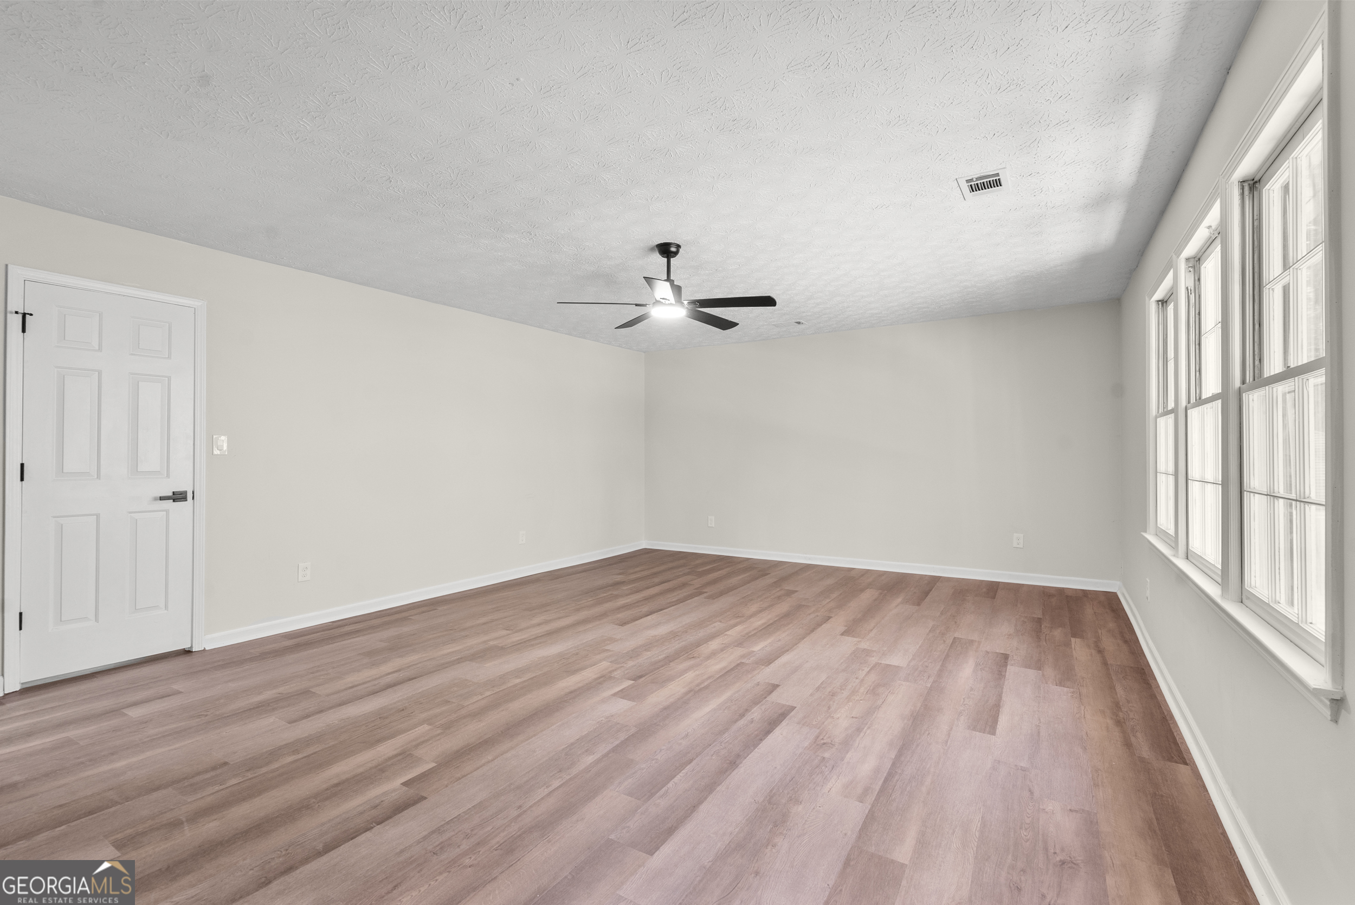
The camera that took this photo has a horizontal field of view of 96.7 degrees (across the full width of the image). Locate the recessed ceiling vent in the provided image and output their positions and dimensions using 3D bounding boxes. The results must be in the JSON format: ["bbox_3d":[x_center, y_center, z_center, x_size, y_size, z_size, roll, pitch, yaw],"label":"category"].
[{"bbox_3d":[1.449,-1.259,2.844,0.199,0.025,0.287,0,0,32],"label":"recessed ceiling vent"}]

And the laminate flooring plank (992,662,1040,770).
[{"bbox_3d":[1.588,1.184,2.784,0.159,0.012,1.210,0,0,31],"label":"laminate flooring plank"}]

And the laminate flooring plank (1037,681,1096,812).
[{"bbox_3d":[1.613,1.183,2.520,0.159,0.012,1.210,0,0,31],"label":"laminate flooring plank"}]

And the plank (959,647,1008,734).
[{"bbox_3d":[1.569,1.186,3.059,0.159,0.012,1.210,0,0,31],"label":"plank"}]

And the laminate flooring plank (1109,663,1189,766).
[{"bbox_3d":[2.166,1.184,2.819,0.159,0.012,1.220,0,0,31],"label":"laminate flooring plank"}]

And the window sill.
[{"bbox_3d":[2.042,0.515,2.371,0.075,0.083,2.803,0,0,32],"label":"window sill"}]

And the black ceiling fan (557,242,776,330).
[{"bbox_3d":[-0.052,-1.033,3.650,1.300,0.445,1.280,0,0,32],"label":"black ceiling fan"}]

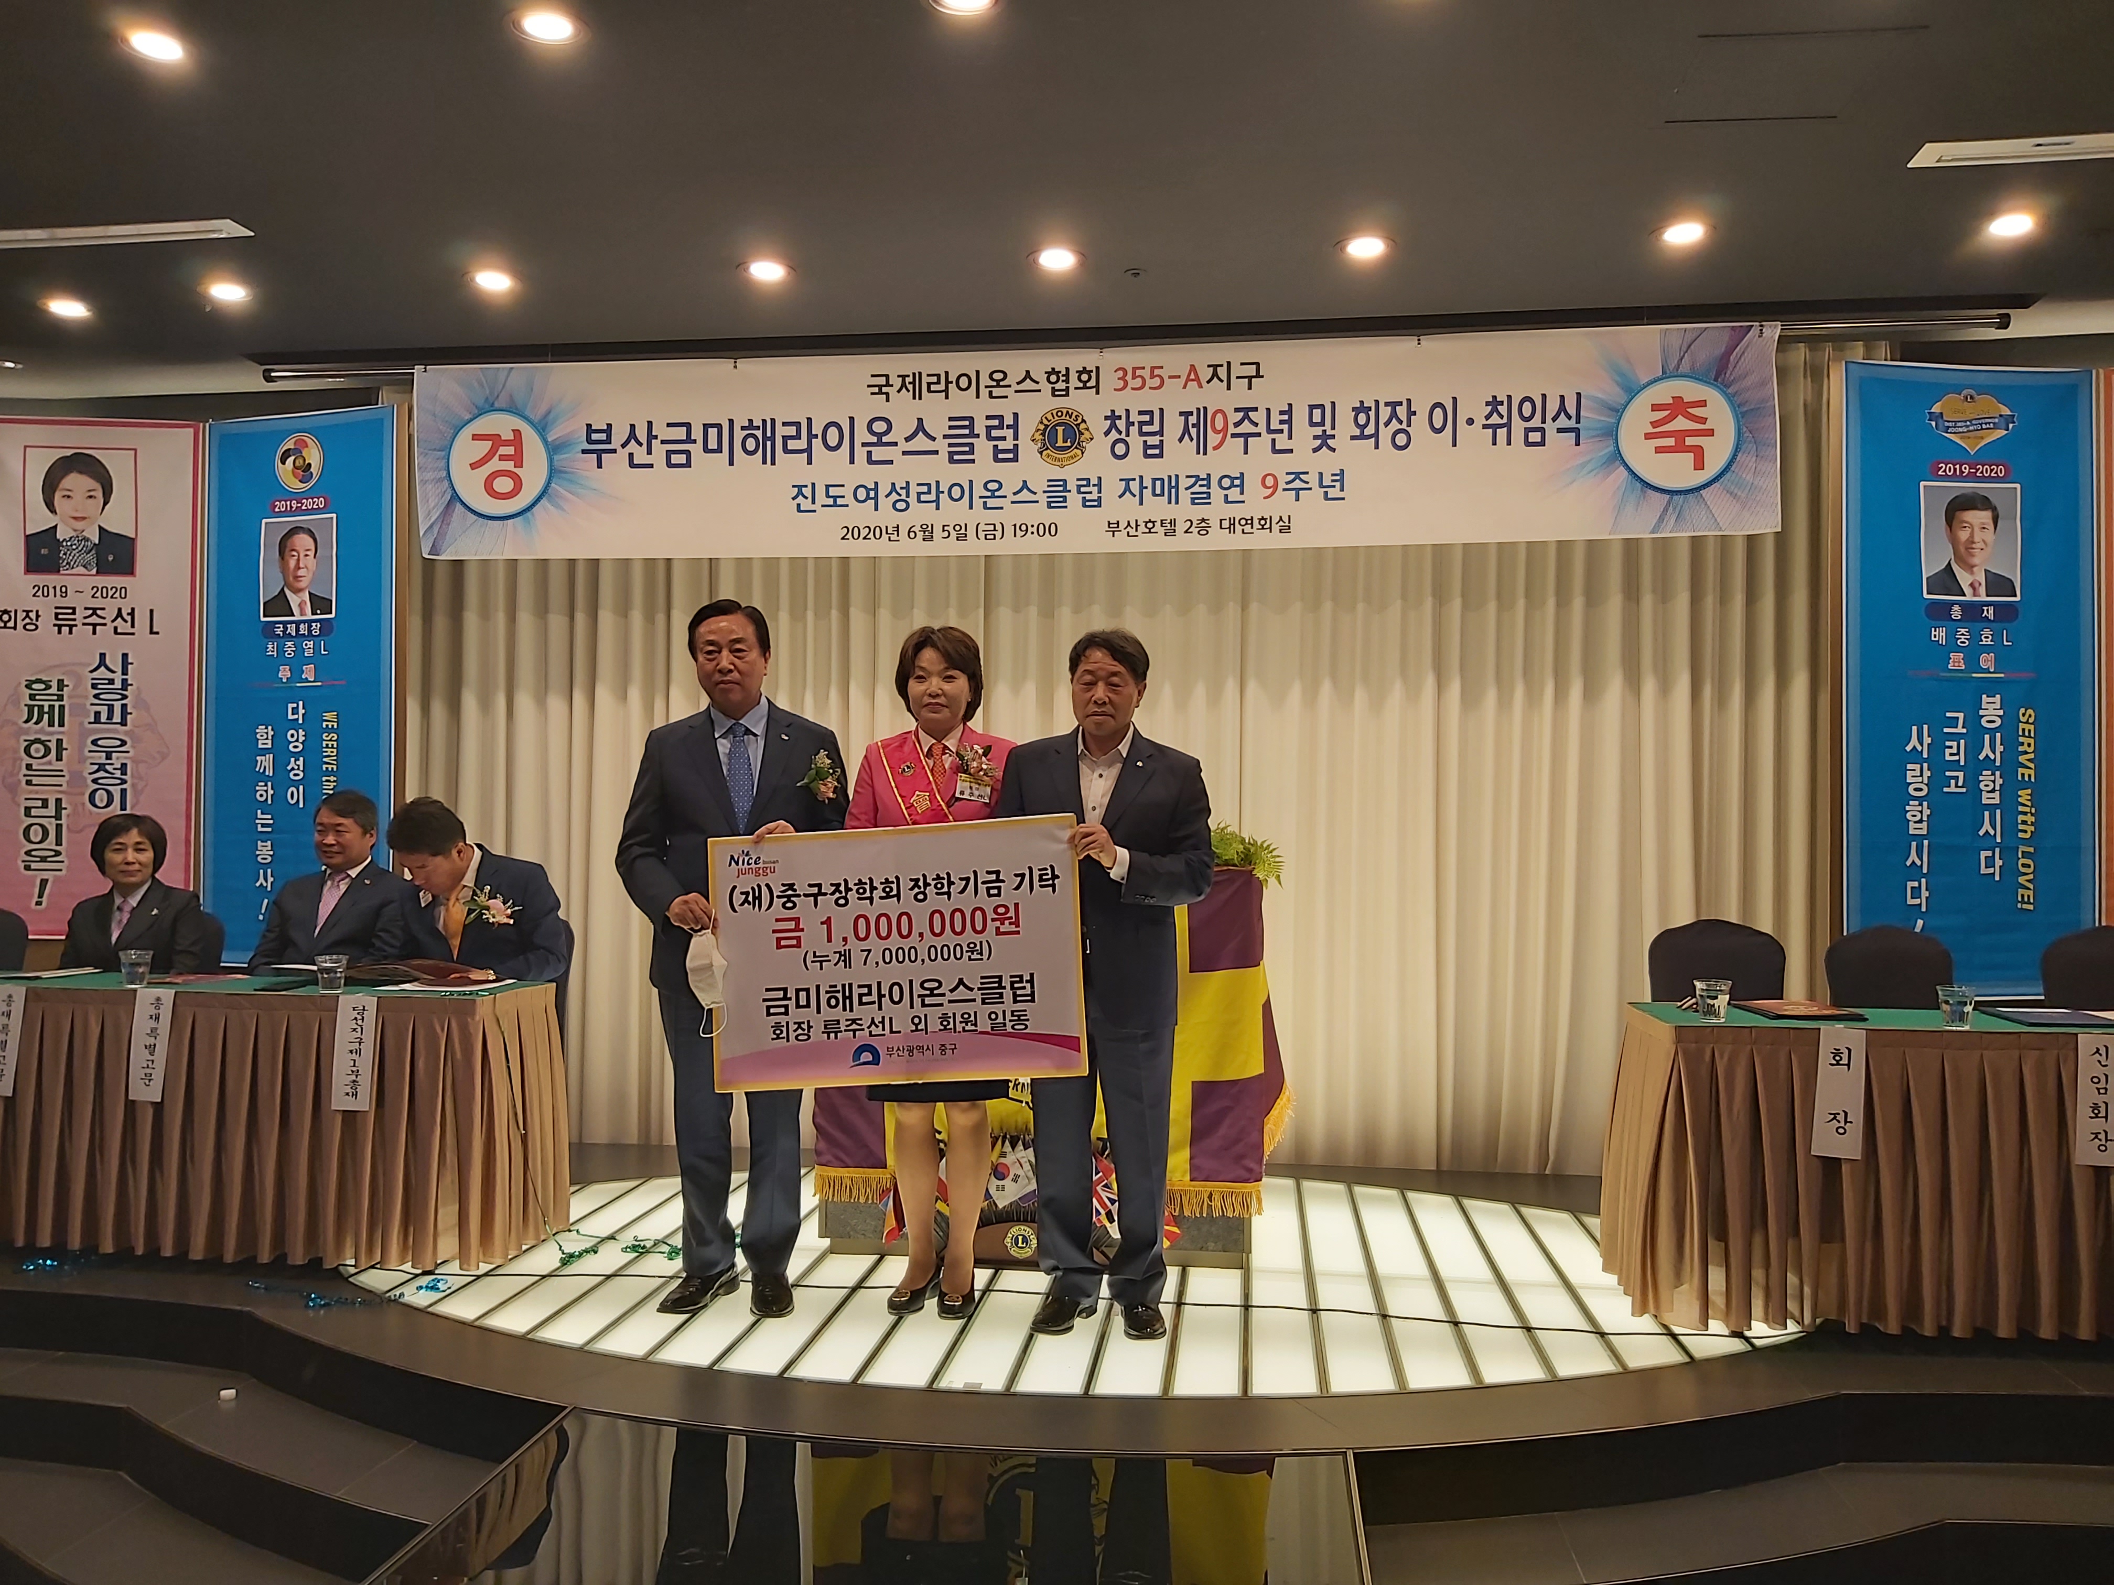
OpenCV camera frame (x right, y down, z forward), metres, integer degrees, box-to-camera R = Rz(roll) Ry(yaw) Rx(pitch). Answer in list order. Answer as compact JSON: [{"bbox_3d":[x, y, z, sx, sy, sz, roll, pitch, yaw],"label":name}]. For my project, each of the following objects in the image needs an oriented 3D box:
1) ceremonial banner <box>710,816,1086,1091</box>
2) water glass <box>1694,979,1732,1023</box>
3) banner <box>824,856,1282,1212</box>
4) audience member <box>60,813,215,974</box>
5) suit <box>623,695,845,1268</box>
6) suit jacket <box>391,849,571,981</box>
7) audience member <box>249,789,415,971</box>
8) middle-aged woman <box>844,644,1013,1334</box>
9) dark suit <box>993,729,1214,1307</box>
[{"bbox_3d":[-0.382,0.381,3.741,0.890,0.600,0.015,-4,-8,8],"label":"ceremonial banner"},{"bbox_3d":[1.565,0.497,3.790,0.090,0.097,0.090,0,-1,7],"label":"water glass"},{"bbox_3d":[0.002,0.666,4.420,1.270,0.950,0.420,0,-1,7],"label":"banner"},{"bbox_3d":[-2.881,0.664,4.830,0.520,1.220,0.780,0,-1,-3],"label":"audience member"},{"bbox_3d":[-0.795,0.493,3.890,0.560,1.430,0.390,0,-1,0],"label":"suit"},{"bbox_3d":[-1.689,0.475,4.660,0.560,0.620,0.520,0,-1,8],"label":"suit jacket"},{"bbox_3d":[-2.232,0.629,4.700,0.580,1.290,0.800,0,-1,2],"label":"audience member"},{"bbox_3d":[-0.306,0.435,3.900,0.470,1.660,0.360,0,-1,3],"label":"middle-aged woman"},{"bbox_3d":[0.111,0.538,3.730,0.530,1.370,0.380,0,-1,5],"label":"dark suit"}]

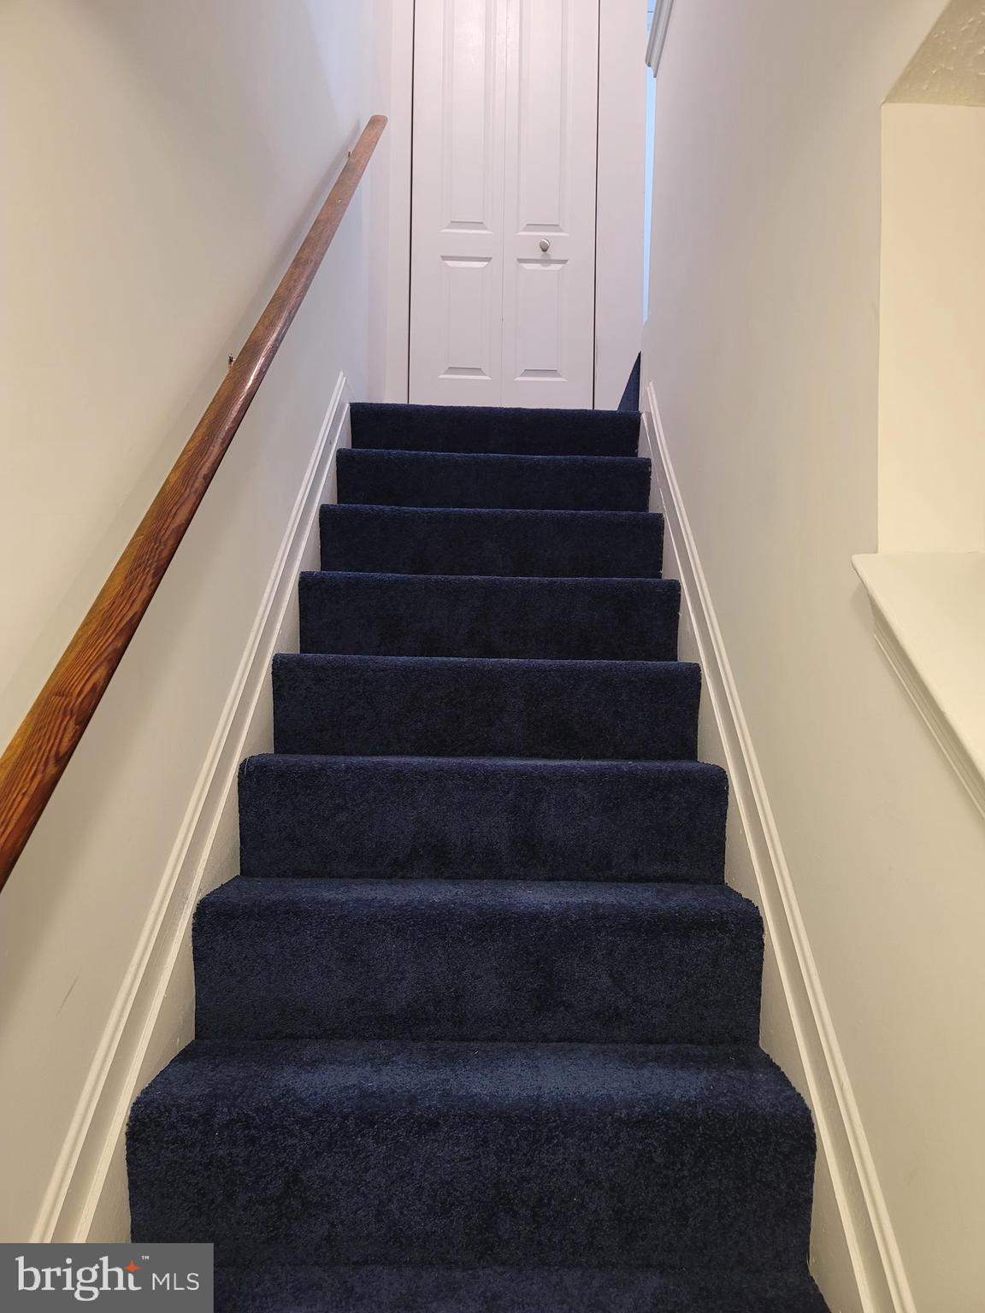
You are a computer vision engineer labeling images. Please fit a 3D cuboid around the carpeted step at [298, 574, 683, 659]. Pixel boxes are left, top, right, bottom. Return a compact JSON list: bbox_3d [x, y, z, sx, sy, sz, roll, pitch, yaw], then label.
[{"bbox_3d":[-0.006,-0.084,2.284,0.870,0.200,0.256,1,-2,0],"label":"carpeted step"}]

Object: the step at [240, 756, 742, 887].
[{"bbox_3d":[-0.017,0.301,1.805,0.870,0.200,0.256,1,-2,0],"label":"step"}]

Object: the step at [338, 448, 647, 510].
[{"bbox_3d":[0.004,-0.468,2.763,0.870,0.200,0.256,1,-2,0],"label":"step"}]

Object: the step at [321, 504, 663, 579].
[{"bbox_3d":[-0.001,-0.276,2.523,0.870,0.200,0.256,1,-2,0],"label":"step"}]

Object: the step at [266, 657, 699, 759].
[{"bbox_3d":[-0.012,0.109,2.045,0.870,0.200,0.256,1,-2,0],"label":"step"}]

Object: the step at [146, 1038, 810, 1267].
[{"bbox_3d":[-0.027,0.686,1.327,0.870,0.200,0.256,1,-2,0],"label":"step"}]

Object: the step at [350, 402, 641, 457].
[{"bbox_3d":[0.009,-0.660,3.002,0.870,0.200,0.256,1,-2,0],"label":"step"}]

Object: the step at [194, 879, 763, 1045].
[{"bbox_3d":[-0.022,0.493,1.566,0.870,0.200,0.256,1,-2,0],"label":"step"}]

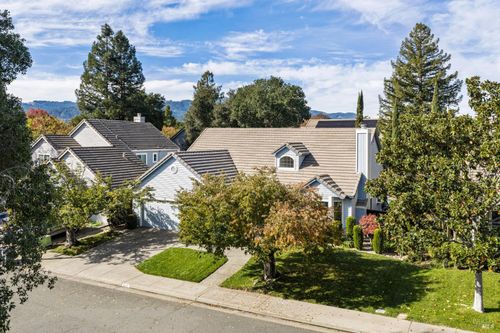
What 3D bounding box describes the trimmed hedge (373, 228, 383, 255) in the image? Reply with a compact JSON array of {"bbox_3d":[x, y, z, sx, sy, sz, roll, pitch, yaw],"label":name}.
[{"bbox_3d":[7.803,4.559,23.789,0.620,1.550,0.620,0,4,0],"label":"trimmed hedge"}]

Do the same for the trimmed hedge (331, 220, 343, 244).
[{"bbox_3d":[5.805,4.414,26.085,0.780,1.600,0.750,0,4,0],"label":"trimmed hedge"}]

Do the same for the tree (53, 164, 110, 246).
[{"bbox_3d":[-10.469,2.361,24.008,3.800,4.980,3.800,3,5,28],"label":"tree"}]

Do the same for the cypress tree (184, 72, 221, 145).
[{"bbox_3d":[-5.958,-4.534,49.803,4.900,15.300,4.900,0,4,0],"label":"cypress tree"}]

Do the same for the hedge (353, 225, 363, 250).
[{"bbox_3d":[6.513,4.254,23.440,0.600,1.500,0.600,3,5,28],"label":"hedge"}]

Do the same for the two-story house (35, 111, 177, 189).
[{"bbox_3d":[-15.133,-0.509,38.408,13.800,8.400,11.000,3,5,28],"label":"two-story house"}]

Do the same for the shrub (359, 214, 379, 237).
[{"bbox_3d":[7.814,3.998,25.632,1.300,1.690,1.300,3,5,28],"label":"shrub"}]

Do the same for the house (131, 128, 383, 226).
[{"bbox_3d":[1.285,0.406,33.764,17.000,7.500,19.200,3,5,28],"label":"house"}]

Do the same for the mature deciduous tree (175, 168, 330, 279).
[{"bbox_3d":[0.172,2.790,19.050,7.200,5.400,6.400,0,4,0],"label":"mature deciduous tree"}]

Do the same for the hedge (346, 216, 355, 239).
[{"bbox_3d":[7.079,4.288,27.379,0.600,1.550,0.600,0,4,0],"label":"hedge"}]

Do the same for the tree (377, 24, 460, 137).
[{"bbox_3d":[21.571,-7.431,49.177,10.600,21.040,10.600,3,5,28],"label":"tree"}]

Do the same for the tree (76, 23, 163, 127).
[{"bbox_3d":[-19.306,-8.979,57.503,12.500,23.500,11.500,0,4,0],"label":"tree"}]

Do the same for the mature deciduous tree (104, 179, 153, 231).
[{"bbox_3d":[-9.028,2.881,28.882,3.500,3.700,3.200,0,4,0],"label":"mature deciduous tree"}]

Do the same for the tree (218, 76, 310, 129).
[{"bbox_3d":[2.104,-5.259,56.394,13.400,15.360,13.400,3,5,28],"label":"tree"}]

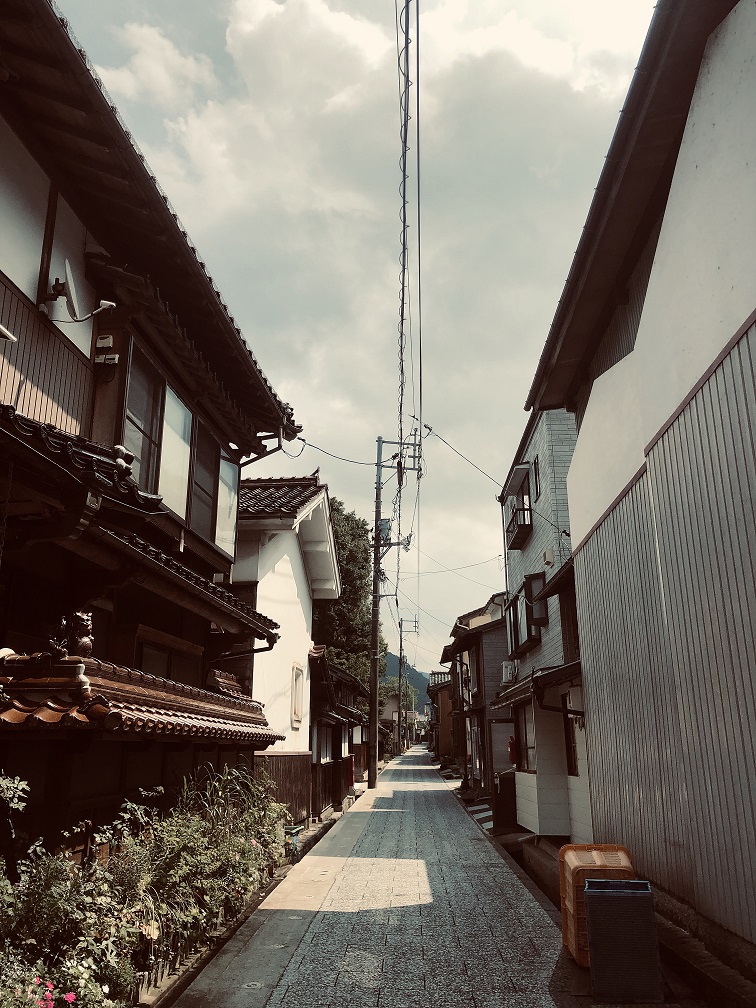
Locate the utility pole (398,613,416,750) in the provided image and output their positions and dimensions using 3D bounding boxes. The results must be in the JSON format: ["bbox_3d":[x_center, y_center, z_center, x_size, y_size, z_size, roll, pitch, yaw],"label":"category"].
[{"bbox_3d":[2.722,16.348,73.643,1.640,12.230,0.500,1,-16,-3],"label":"utility pole"}]

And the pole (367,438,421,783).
[{"bbox_3d":[0.583,3.306,28.384,1.720,12.450,0.600,1,-16,-3],"label":"pole"}]

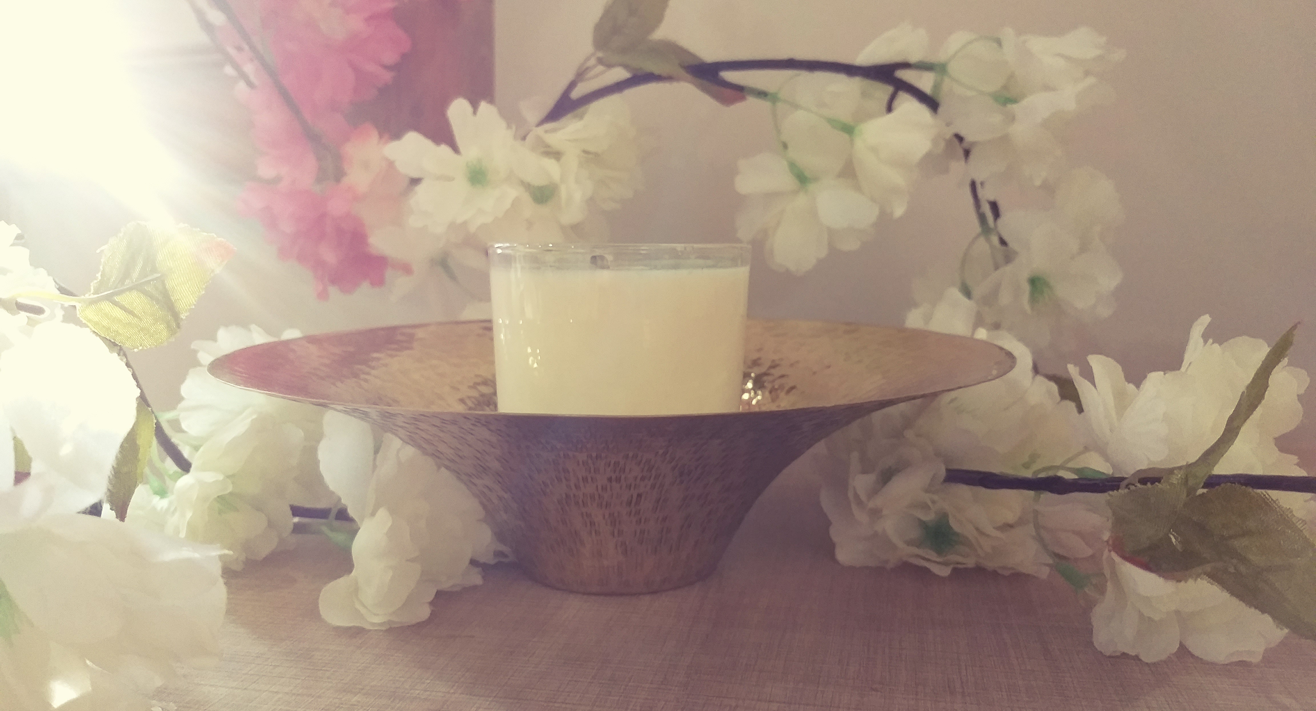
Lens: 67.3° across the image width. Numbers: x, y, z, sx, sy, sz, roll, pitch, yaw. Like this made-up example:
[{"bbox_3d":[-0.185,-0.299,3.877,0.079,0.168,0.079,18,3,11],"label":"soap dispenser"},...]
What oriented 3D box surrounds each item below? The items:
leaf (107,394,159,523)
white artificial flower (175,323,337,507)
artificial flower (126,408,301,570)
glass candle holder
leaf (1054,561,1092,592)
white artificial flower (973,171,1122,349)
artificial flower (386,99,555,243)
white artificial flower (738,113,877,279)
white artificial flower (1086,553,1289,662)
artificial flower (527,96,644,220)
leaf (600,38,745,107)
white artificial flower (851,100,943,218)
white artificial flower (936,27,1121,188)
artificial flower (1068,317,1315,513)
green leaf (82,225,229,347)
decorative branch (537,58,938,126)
[{"bbox_3d":[-0.149,0.029,0.280,0.011,0.033,0.013,12,6,-16],"label":"leaf"},{"bbox_3d":[-0.141,0.022,0.345,0.048,0.060,0.053,6,9,44],"label":"white artificial flower"},{"bbox_3d":[-0.146,0.044,0.325,0.054,0.049,0.045,1,7,6],"label":"artificial flower"},{"bbox_3d":[-0.012,0.006,0.303,0.078,0.079,0.078,0,7,0],"label":"glass candle holder"},{"bbox_3d":[0.114,0.060,0.270,0.010,0.008,0.008,-6,9,-43],"label":"leaf"},{"bbox_3d":[0.158,-0.039,0.400,0.059,0.069,0.045,1,7,6],"label":"white artificial flower"},{"bbox_3d":[-0.070,-0.069,0.370,0.060,0.051,0.038,1,7,6],"label":"artificial flower"},{"bbox_3d":[0.058,-0.063,0.380,0.056,0.061,0.046,0,6,6],"label":"white artificial flower"},{"bbox_3d":[0.141,0.066,0.262,0.051,0.034,0.044,-2,7,-11],"label":"white artificial flower"},{"bbox_3d":[-0.029,-0.078,0.390,0.049,0.050,0.043,1,6,9],"label":"artificial flower"},{"bbox_3d":[0.006,-0.109,0.380,0.057,0.022,0.017,21,0,0],"label":"leaf"},{"bbox_3d":[0.089,-0.074,0.370,0.036,0.042,0.033,5,9,37],"label":"white artificial flower"},{"bbox_3d":[0.144,-0.097,0.385,0.064,0.060,0.055,-6,8,-40],"label":"white artificial flower"},{"bbox_3d":[0.159,0.018,0.295,0.066,0.053,0.052,1,7,6],"label":"artificial flower"},{"bbox_3d":[-0.142,-0.020,0.280,0.046,0.033,0.014,-25,0,-6],"label":"green leaf"},{"bbox_3d":[0.030,-0.100,0.375,0.150,0.024,0.030,0,7,0],"label":"decorative branch"}]

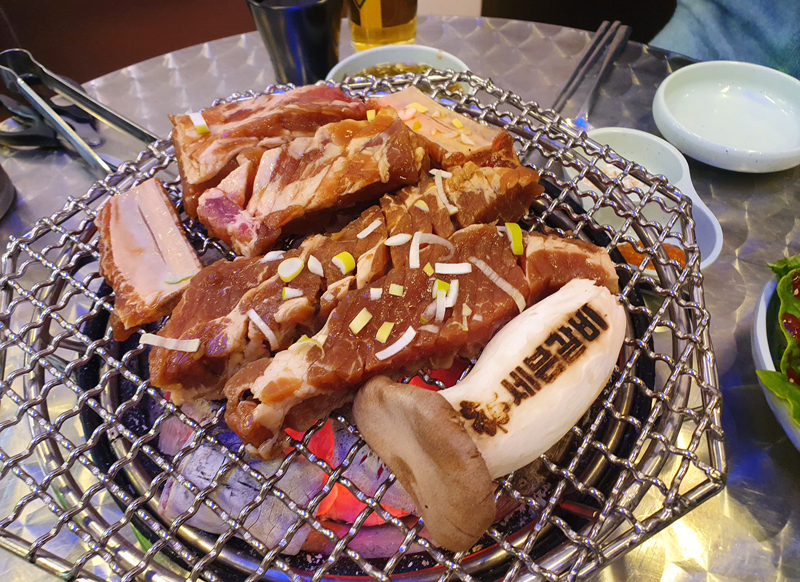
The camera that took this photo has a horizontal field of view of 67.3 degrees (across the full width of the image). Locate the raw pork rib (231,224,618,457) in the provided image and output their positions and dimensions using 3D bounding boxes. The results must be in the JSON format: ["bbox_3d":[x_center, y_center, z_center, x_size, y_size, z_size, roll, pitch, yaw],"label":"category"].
[{"bbox_3d":[0.009,0.013,0.270,0.186,0.028,0.048,-21,57,-14],"label":"raw pork rib"}]

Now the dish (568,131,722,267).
[{"bbox_3d":[0.141,-0.049,0.365,0.078,0.026,0.120,-6,54,-4],"label":"dish"}]

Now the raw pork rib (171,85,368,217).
[{"bbox_3d":[-0.069,-0.081,0.334,0.108,0.035,0.046,-16,56,-11],"label":"raw pork rib"}]

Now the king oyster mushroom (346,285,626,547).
[{"bbox_3d":[0.043,0.035,0.243,0.120,0.046,0.066,-35,61,-22],"label":"king oyster mushroom"}]

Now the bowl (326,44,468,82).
[{"bbox_3d":[0.000,-0.128,0.418,0.099,0.034,0.099,0,54,0],"label":"bowl"}]

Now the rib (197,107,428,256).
[{"bbox_3d":[-0.042,-0.055,0.313,0.109,0.038,0.038,-25,58,-17],"label":"rib"}]

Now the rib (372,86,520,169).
[{"bbox_3d":[0.022,-0.083,0.340,0.073,0.026,0.045,29,59,19],"label":"rib"}]

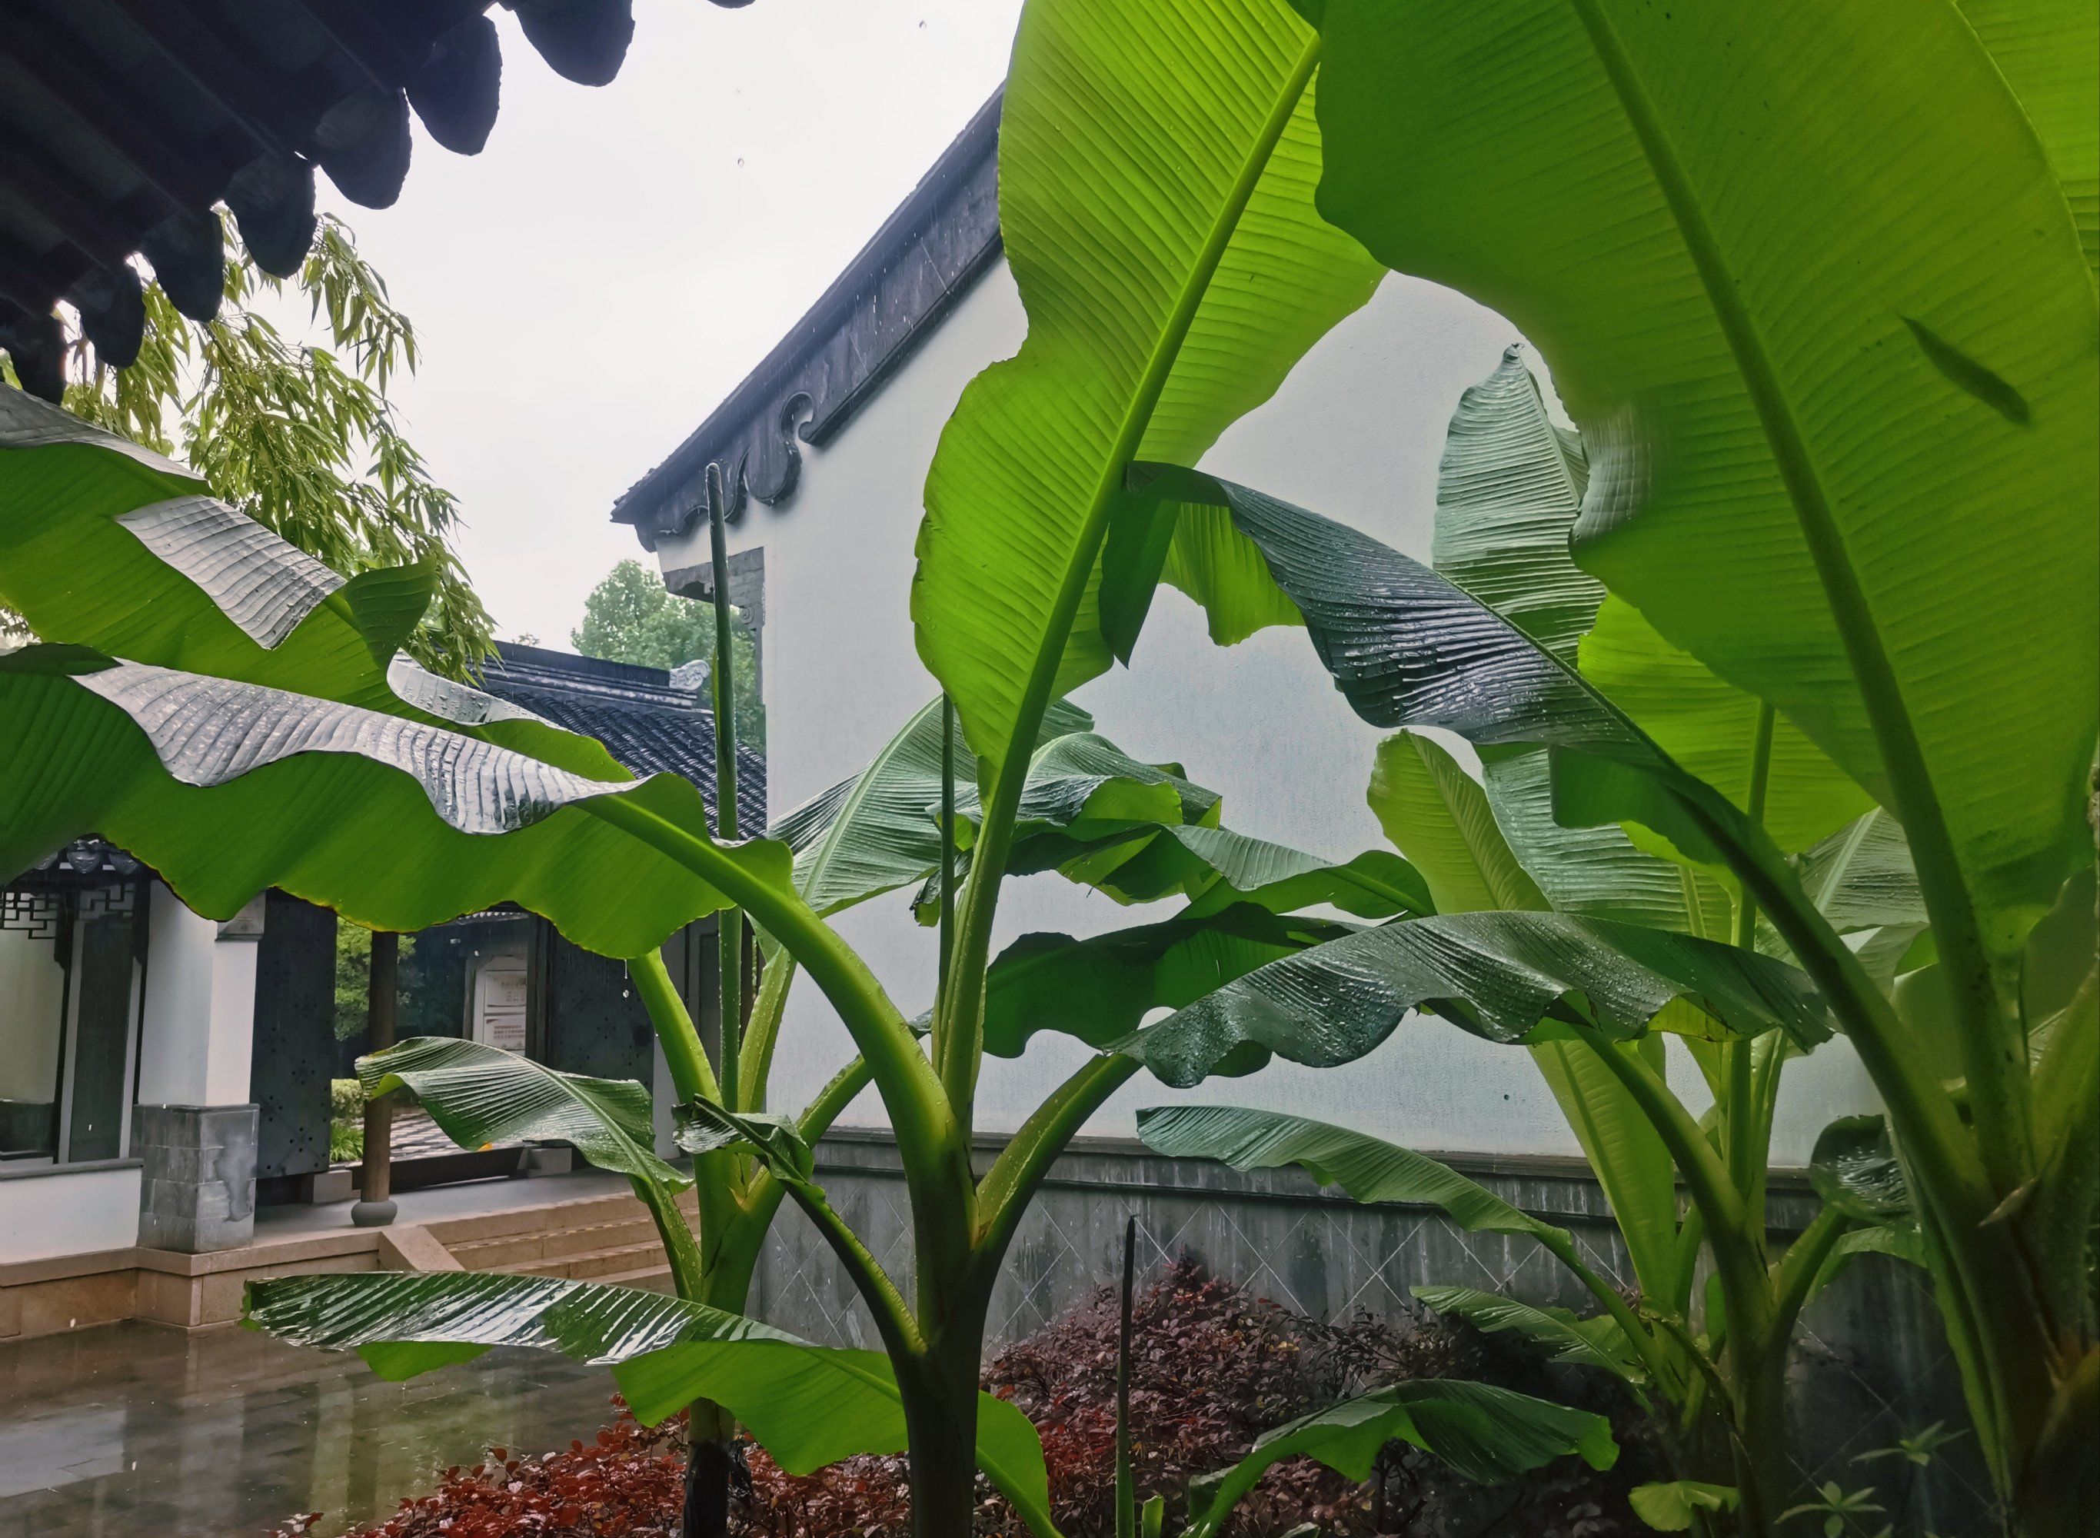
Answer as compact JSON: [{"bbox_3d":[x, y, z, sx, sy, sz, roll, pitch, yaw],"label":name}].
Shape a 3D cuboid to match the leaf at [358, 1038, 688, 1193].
[{"bbox_3d":[-1.417,0.932,4.400,0.830,0.370,0.360,-1,-8,-6],"label":"leaf"}]

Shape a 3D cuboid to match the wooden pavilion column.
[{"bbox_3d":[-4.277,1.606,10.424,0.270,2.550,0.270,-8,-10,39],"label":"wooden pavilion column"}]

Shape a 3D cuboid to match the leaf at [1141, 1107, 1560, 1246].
[{"bbox_3d":[0.721,0.975,3.900,1.000,0.320,0.300,-2,-8,5],"label":"leaf"}]

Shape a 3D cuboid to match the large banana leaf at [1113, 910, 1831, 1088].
[{"bbox_3d":[0.787,0.420,3.050,1.270,0.300,0.420,-1,-8,-6],"label":"large banana leaf"}]

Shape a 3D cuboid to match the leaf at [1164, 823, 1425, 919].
[{"bbox_3d":[0.603,0.254,4.000,0.650,0.210,0.340,-2,-8,5],"label":"leaf"}]

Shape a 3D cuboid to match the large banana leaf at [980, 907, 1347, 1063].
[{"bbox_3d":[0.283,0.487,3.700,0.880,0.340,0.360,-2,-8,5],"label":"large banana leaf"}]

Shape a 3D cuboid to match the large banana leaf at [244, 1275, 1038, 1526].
[{"bbox_3d":[-0.762,1.200,3.150,1.450,0.420,0.420,-1,-8,-6],"label":"large banana leaf"}]

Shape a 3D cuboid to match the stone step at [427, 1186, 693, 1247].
[{"bbox_3d":[-3.109,2.924,10.778,0.320,0.140,2.300,-8,-10,39],"label":"stone step"}]

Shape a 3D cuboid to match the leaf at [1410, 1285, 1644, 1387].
[{"bbox_3d":[1.135,1.346,3.900,0.500,0.200,0.260,-1,-8,-6],"label":"leaf"}]

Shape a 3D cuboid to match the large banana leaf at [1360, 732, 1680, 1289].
[{"bbox_3d":[1.127,0.588,3.900,0.660,1.300,0.360,-2,-8,0],"label":"large banana leaf"}]

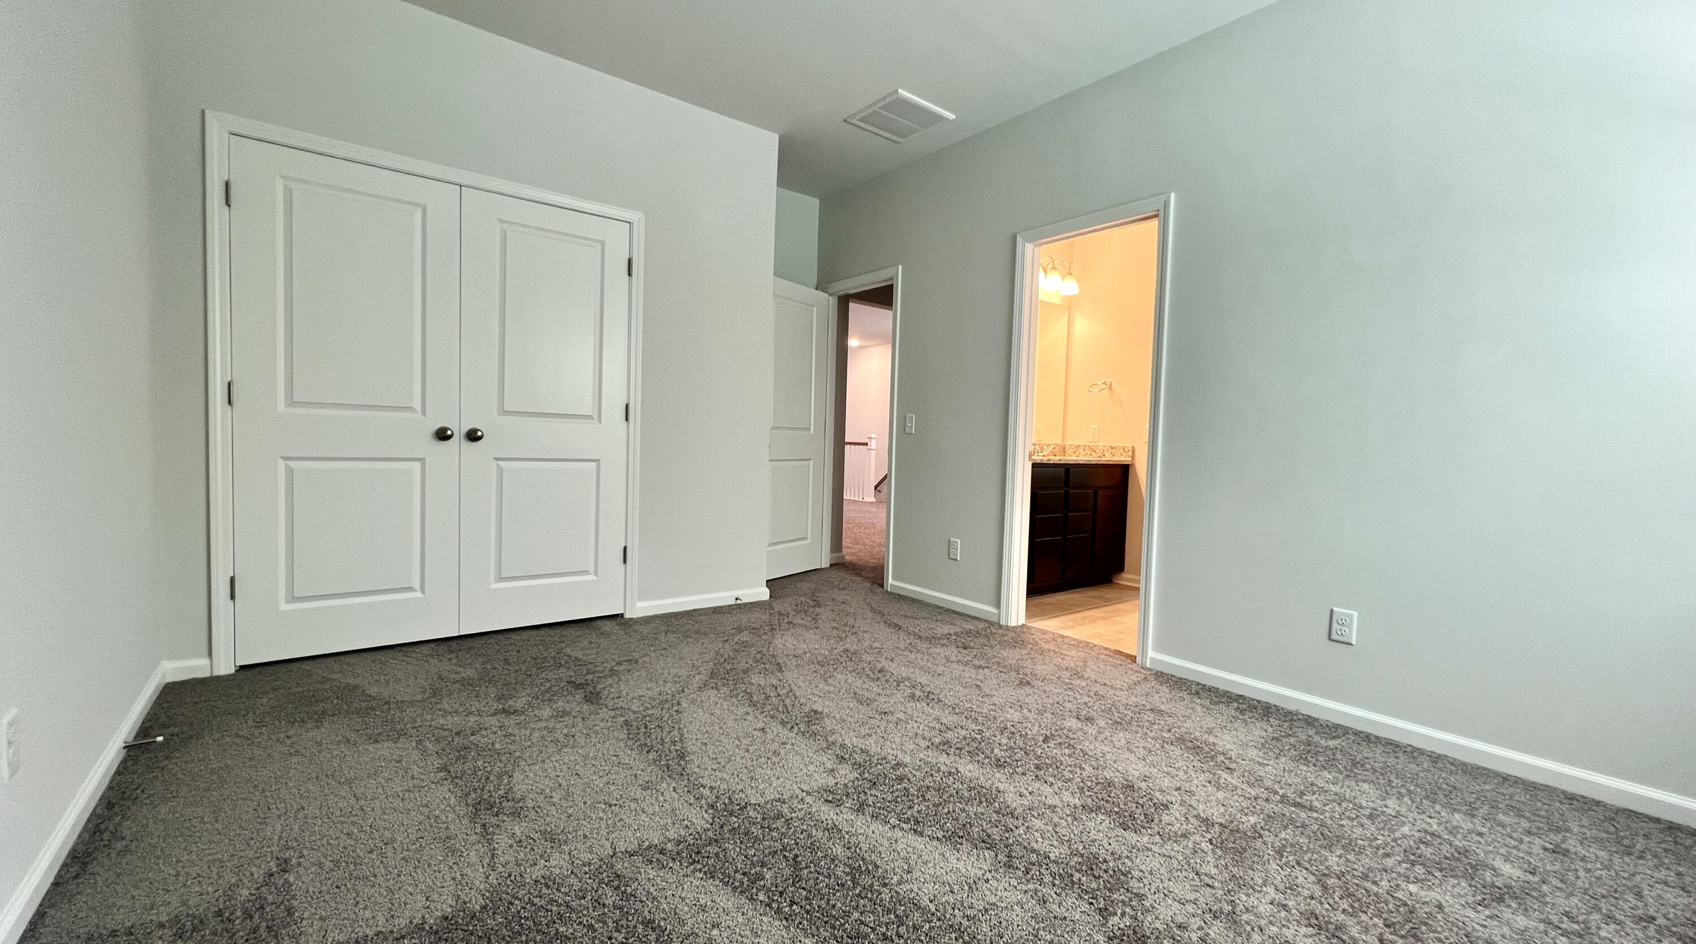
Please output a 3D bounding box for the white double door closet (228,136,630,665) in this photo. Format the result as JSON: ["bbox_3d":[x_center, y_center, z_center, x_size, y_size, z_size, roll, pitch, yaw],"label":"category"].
[{"bbox_3d":[-1.752,-0.258,2.882,1.498,2.037,0.060,0,3,-36],"label":"white double door closet"}]

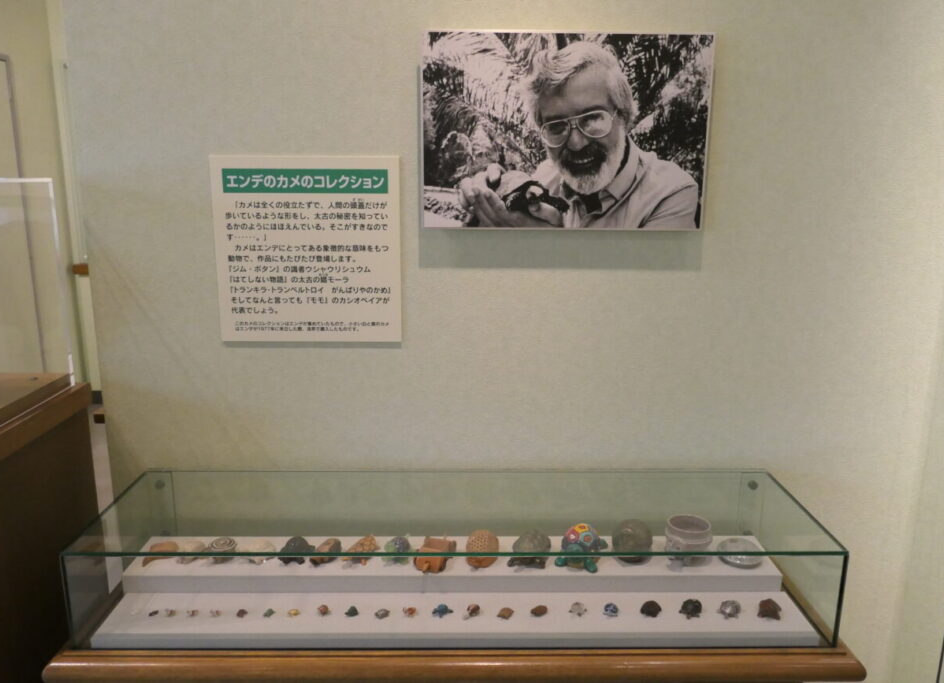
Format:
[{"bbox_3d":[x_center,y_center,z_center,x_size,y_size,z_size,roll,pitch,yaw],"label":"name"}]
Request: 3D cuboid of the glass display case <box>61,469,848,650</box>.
[{"bbox_3d":[-0.024,0.357,1.210,1.163,0.160,0.298,0,12,-1],"label":"glass display case"}]

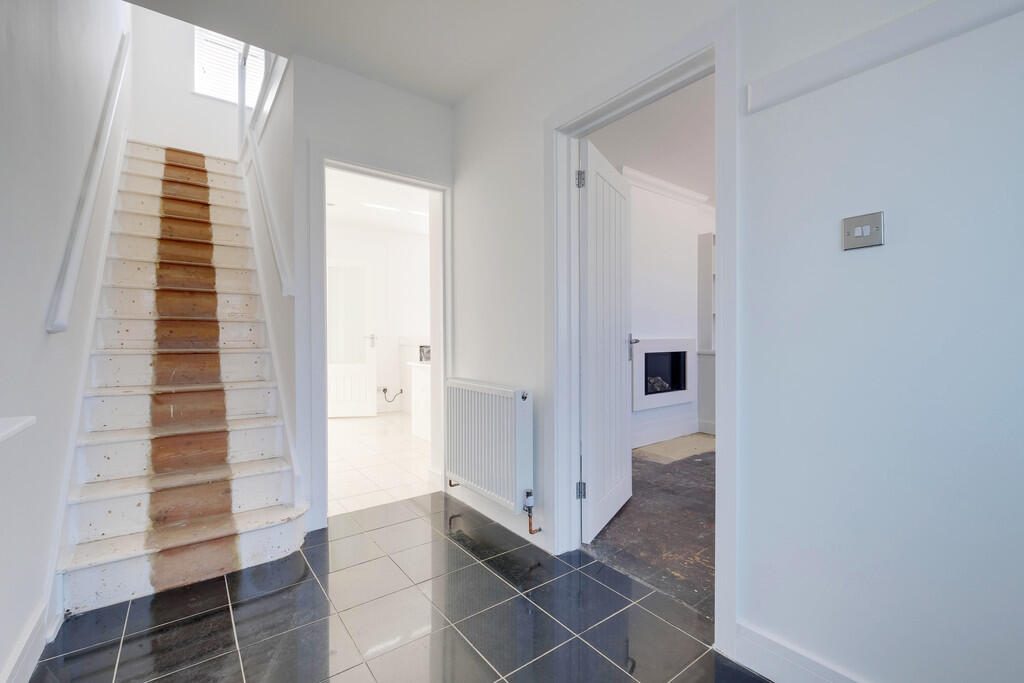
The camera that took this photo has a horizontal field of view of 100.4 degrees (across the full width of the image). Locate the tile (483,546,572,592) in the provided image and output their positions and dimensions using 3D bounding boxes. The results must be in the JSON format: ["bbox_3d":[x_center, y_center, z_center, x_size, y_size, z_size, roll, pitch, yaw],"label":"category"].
[{"bbox_3d":[0.069,1.025,1.940,0.309,0.010,0.309,0,-1,-37],"label":"tile"}]

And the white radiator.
[{"bbox_3d":[-0.147,0.544,2.391,0.103,0.600,0.700,0,0,-37],"label":"white radiator"}]

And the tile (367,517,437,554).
[{"bbox_3d":[-0.558,1.022,2.241,0.308,0.013,0.308,0,0,-37],"label":"tile"}]

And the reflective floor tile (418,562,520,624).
[{"bbox_3d":[-0.181,1.024,1.753,0.309,0.010,0.309,0,-1,-37],"label":"reflective floor tile"}]

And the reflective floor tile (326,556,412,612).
[{"bbox_3d":[-0.618,1.021,1.805,0.308,0.013,0.308,0,0,-37],"label":"reflective floor tile"}]

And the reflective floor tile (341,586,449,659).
[{"bbox_3d":[-0.430,1.020,1.556,0.308,0.013,0.308,0,0,-37],"label":"reflective floor tile"}]

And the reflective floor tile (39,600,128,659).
[{"bbox_3d":[-1.485,1.020,1.505,0.190,0.013,0.250,0,0,-37],"label":"reflective floor tile"}]

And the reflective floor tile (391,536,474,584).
[{"bbox_3d":[-0.369,1.027,2.003,0.309,0.010,0.309,0,-1,-37],"label":"reflective floor tile"}]

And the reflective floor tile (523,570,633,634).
[{"bbox_3d":[0.257,1.022,1.690,0.309,0.010,0.309,0,-1,-37],"label":"reflective floor tile"}]

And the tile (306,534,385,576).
[{"bbox_3d":[-0.806,1.022,2.054,0.308,0.013,0.308,0,0,-37],"label":"tile"}]

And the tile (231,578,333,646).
[{"bbox_3d":[-0.867,1.020,1.617,0.308,0.013,0.308,0,0,-37],"label":"tile"}]

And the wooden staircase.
[{"bbox_3d":[-2.129,-0.348,2.831,0.865,2.765,2.588,0,-1,-38],"label":"wooden staircase"}]

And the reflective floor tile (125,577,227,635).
[{"bbox_3d":[-1.304,1.026,1.683,0.309,0.010,0.293,0,-1,-37],"label":"reflective floor tile"}]

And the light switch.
[{"bbox_3d":[0.893,-0.281,1.088,0.010,0.086,0.086,0,-1,-37],"label":"light switch"}]

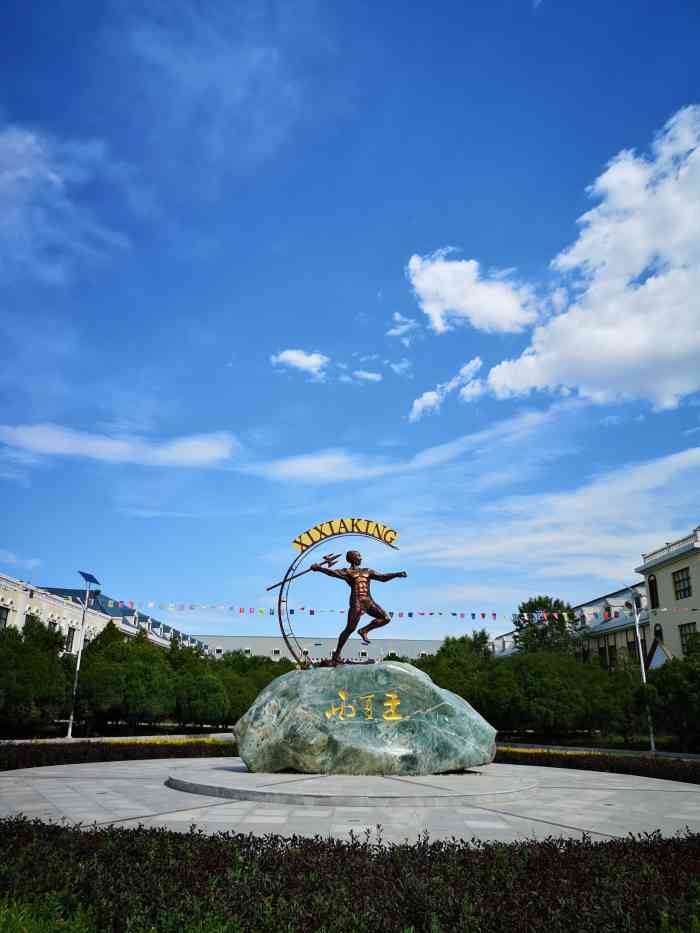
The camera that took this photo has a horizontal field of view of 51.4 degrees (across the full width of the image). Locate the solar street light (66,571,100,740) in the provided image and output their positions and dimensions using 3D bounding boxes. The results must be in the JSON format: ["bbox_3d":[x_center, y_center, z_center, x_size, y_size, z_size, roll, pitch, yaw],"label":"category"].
[{"bbox_3d":[-12.327,8.383,32.948,1.100,7.300,1.300,1,-18,0],"label":"solar street light"}]

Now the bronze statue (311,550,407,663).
[{"bbox_3d":[0.199,3.440,17.711,2.280,2.680,1.000,4,-18,-9],"label":"bronze statue"}]

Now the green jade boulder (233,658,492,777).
[{"bbox_3d":[0.379,5.841,17.031,5.800,2.400,2.700,1,-18,0],"label":"green jade boulder"}]

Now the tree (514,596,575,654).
[{"bbox_3d":[12.591,12.600,46.469,4.500,8.690,4.500,1,-18,0],"label":"tree"}]

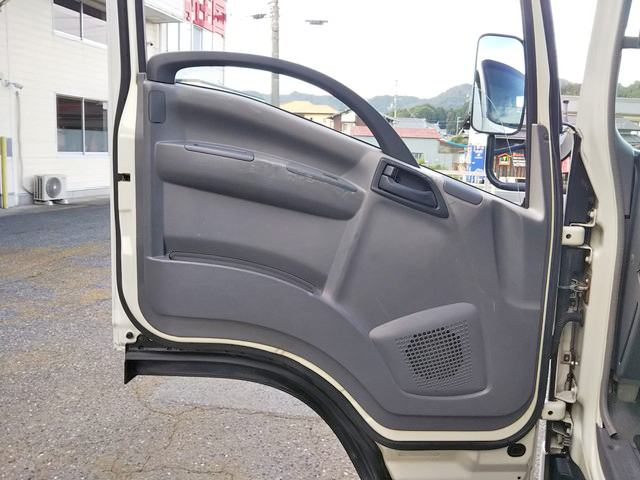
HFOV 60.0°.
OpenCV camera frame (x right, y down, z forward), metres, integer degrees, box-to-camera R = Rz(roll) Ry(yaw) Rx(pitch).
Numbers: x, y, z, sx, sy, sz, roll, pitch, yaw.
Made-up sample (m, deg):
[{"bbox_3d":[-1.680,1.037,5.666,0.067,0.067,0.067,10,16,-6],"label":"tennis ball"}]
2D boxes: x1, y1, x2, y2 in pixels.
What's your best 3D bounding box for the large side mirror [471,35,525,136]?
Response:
[{"bbox_3d":[0.597,-0.519,1.850,0.185,0.330,0.080,0,10,-6],"label":"large side mirror"}]

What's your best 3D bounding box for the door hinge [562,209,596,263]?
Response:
[{"bbox_3d":[0.612,-0.011,1.310,0.070,0.120,0.060,1,10,0],"label":"door hinge"}]

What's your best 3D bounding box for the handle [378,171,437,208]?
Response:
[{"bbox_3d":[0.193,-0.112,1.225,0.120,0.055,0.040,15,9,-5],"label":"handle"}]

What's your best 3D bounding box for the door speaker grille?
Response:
[{"bbox_3d":[0.259,0.263,1.265,0.172,0.152,0.030,-6,10,-2],"label":"door speaker grille"}]

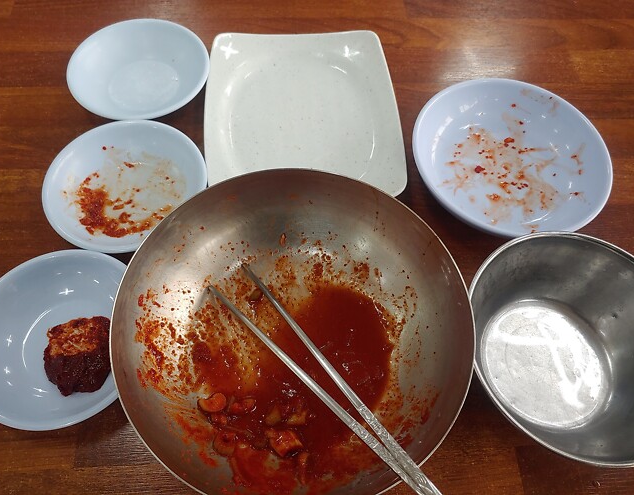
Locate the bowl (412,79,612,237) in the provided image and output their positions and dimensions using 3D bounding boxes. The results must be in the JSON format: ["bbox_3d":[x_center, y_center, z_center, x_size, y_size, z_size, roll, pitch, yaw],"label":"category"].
[{"bbox_3d":[0.159,-0.070,0.408,0.164,0.037,0.164,1,64,-3],"label":"bowl"}]

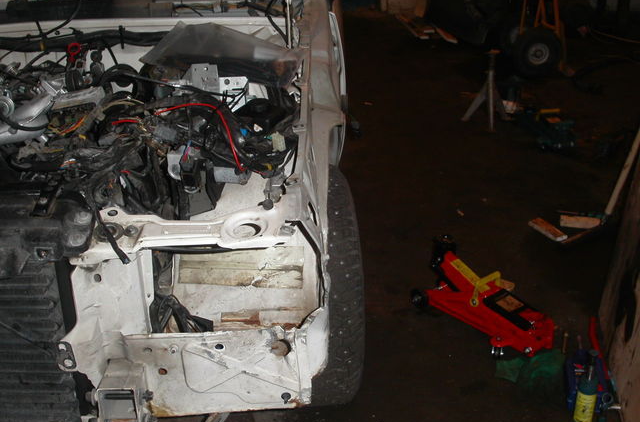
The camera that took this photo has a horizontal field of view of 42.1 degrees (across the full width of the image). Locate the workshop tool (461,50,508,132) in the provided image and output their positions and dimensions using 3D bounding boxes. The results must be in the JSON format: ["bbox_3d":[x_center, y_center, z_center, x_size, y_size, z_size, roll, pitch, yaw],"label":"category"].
[{"bbox_3d":[0.803,-0.572,3.894,0.225,0.360,0.200,-2,27,0],"label":"workshop tool"}]

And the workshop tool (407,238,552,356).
[{"bbox_3d":[0.493,0.249,2.446,0.210,0.230,0.427,-18,31,-28],"label":"workshop tool"}]

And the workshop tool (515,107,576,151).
[{"bbox_3d":[1.016,-0.392,3.760,0.190,0.150,0.400,-5,27,-7],"label":"workshop tool"}]

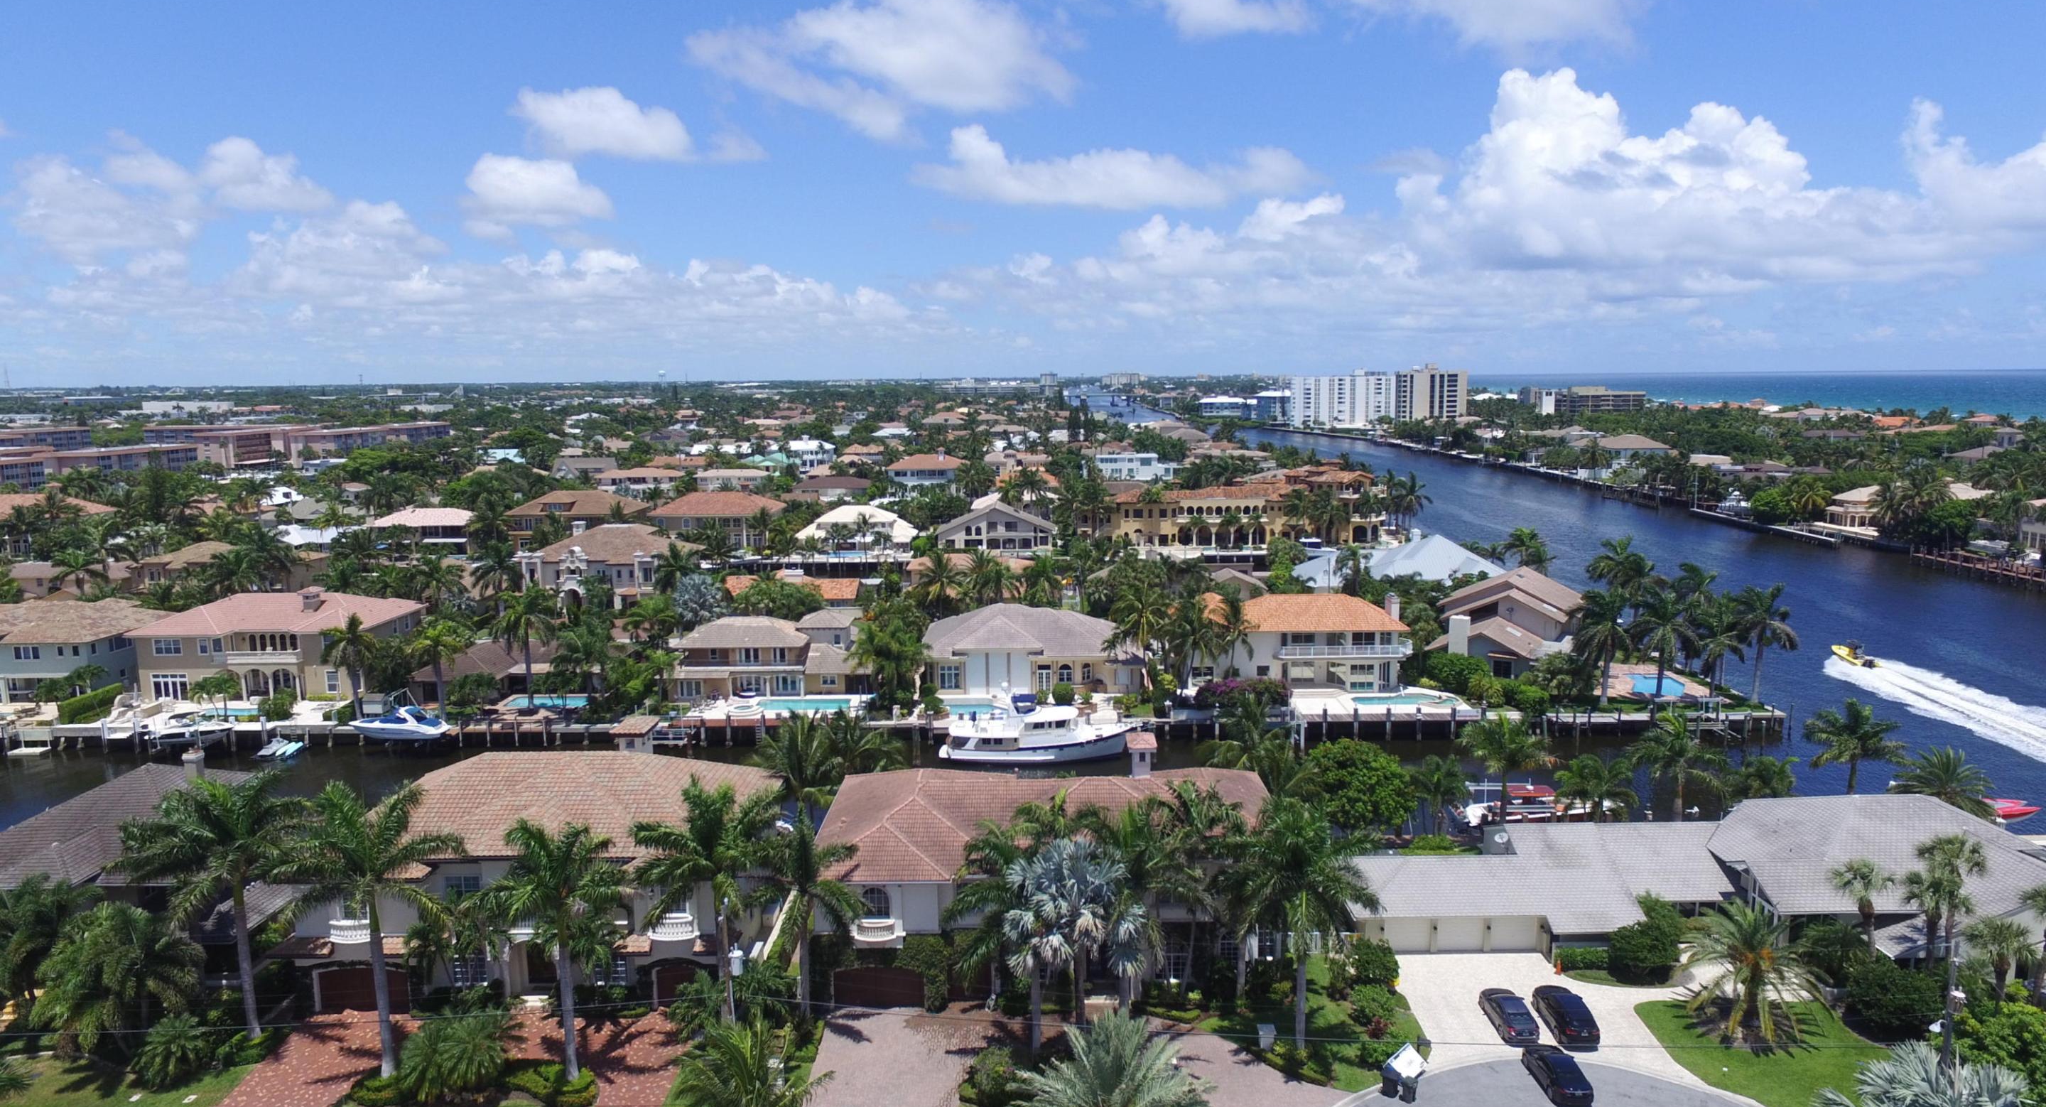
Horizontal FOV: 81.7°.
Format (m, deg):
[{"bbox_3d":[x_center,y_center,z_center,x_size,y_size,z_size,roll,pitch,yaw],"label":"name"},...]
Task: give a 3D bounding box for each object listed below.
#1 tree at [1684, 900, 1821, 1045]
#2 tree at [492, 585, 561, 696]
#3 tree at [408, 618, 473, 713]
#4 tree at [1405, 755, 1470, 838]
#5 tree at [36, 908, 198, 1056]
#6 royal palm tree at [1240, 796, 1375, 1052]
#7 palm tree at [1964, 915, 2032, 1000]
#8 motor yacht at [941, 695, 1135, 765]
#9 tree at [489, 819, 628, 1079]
[{"bbox_3d":[39.558,22.479,64.362,8.065,7.074,8.065,0,9,0],"label":"tree"},{"bbox_3d":[-52.421,9.784,125.146,7.590,13.510,7.360,0,9,0],"label":"tree"},{"bbox_3d":[-61.964,12.599,126.103,7.142,10.608,7.142,0,9,0],"label":"tree"},{"bbox_3d":[30.597,18.049,87.146,4.820,6.770,4.680,0,9,0],"label":"tree"},{"bbox_3d":[-46.480,21.747,60.699,8.680,8.080,8.420,0,9,0],"label":"tree"},{"bbox_3d":[15.018,19.984,62.725,7.496,13.529,7.496,0,9,0],"label":"royal palm tree"},{"bbox_3d":[53.562,22.867,65.110,3.775,5.839,3.775,0,9,0],"label":"palm tree"},{"bbox_3d":[1.485,16.058,112.914,18.950,6.600,5.200,-1,9,-1],"label":"motor yacht"},{"bbox_3d":[-22.655,19.465,57.494,7.420,13.010,7.190,0,9,0],"label":"tree"}]

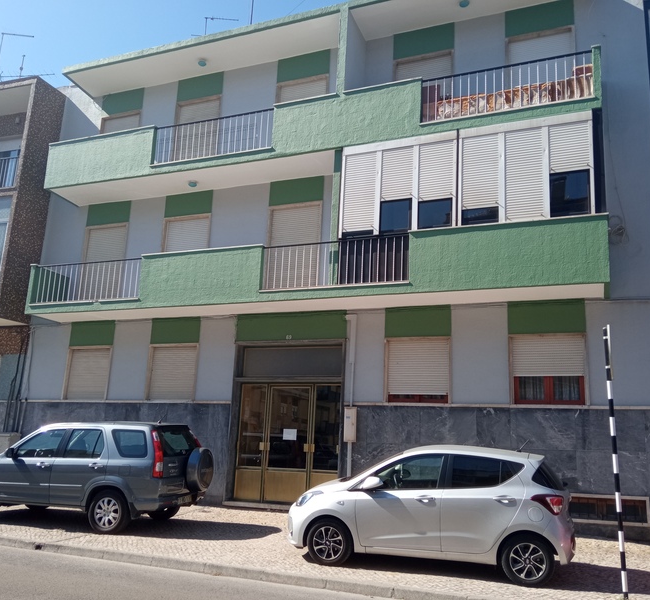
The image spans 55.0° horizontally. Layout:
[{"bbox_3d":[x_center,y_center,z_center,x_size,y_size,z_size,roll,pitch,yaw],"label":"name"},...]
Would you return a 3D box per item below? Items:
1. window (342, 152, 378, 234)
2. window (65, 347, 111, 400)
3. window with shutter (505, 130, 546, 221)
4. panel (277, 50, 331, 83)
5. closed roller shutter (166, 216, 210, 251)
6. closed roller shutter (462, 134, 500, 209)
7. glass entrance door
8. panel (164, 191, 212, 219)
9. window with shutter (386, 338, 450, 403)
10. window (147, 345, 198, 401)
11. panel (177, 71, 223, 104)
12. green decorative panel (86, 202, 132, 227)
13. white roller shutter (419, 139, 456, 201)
[{"bbox_3d":[0.649,-1.983,11.622,0.614,1.610,0.100,-3,-14,22],"label":"window"},{"bbox_3d":[-5.521,1.695,14.502,1.270,1.262,0.107,-3,-14,21],"label":"window"},{"bbox_3d":[3.385,-2.130,10.587,0.620,1.622,0.061,-3,-14,21],"label":"window with shutter"},{"bbox_3d":[-0.478,-5.293,14.166,1.278,0.604,0.076,-3,-14,21],"label":"panel"},{"bbox_3d":[-3.149,-1.284,14.242,1.150,1.150,0.070,-3,-14,22],"label":"closed roller shutter"},{"bbox_3d":[2.714,-2.232,10.883,0.604,1.339,0.061,-3,-14,21],"label":"closed roller shutter"},{"bbox_3d":[-0.733,2.749,12.069,2.174,2.257,0.120,-3,-12,22],"label":"glass entrance door"},{"bbox_3d":[-3.164,-2.213,14.509,1.285,0.558,0.076,-3,-14,21],"label":"panel"},{"bbox_3d":[1.751,1.266,11.705,1.147,1.040,0.061,-3,-14,21],"label":"window with shutter"},{"bbox_3d":[-3.290,1.587,13.566,1.156,1.143,0.070,-3,-14,22],"label":"window"},{"bbox_3d":[-3.018,-5.145,15.111,1.294,0.595,0.080,-3,-14,22],"label":"panel"},{"bbox_3d":[-5.302,-2.101,15.348,1.293,0.558,0.076,-3,-14,21],"label":"green decorative panel"},{"bbox_3d":[1.917,-2.202,10.719,0.590,1.027,0.100,-3,-12,22],"label":"white roller shutter"}]

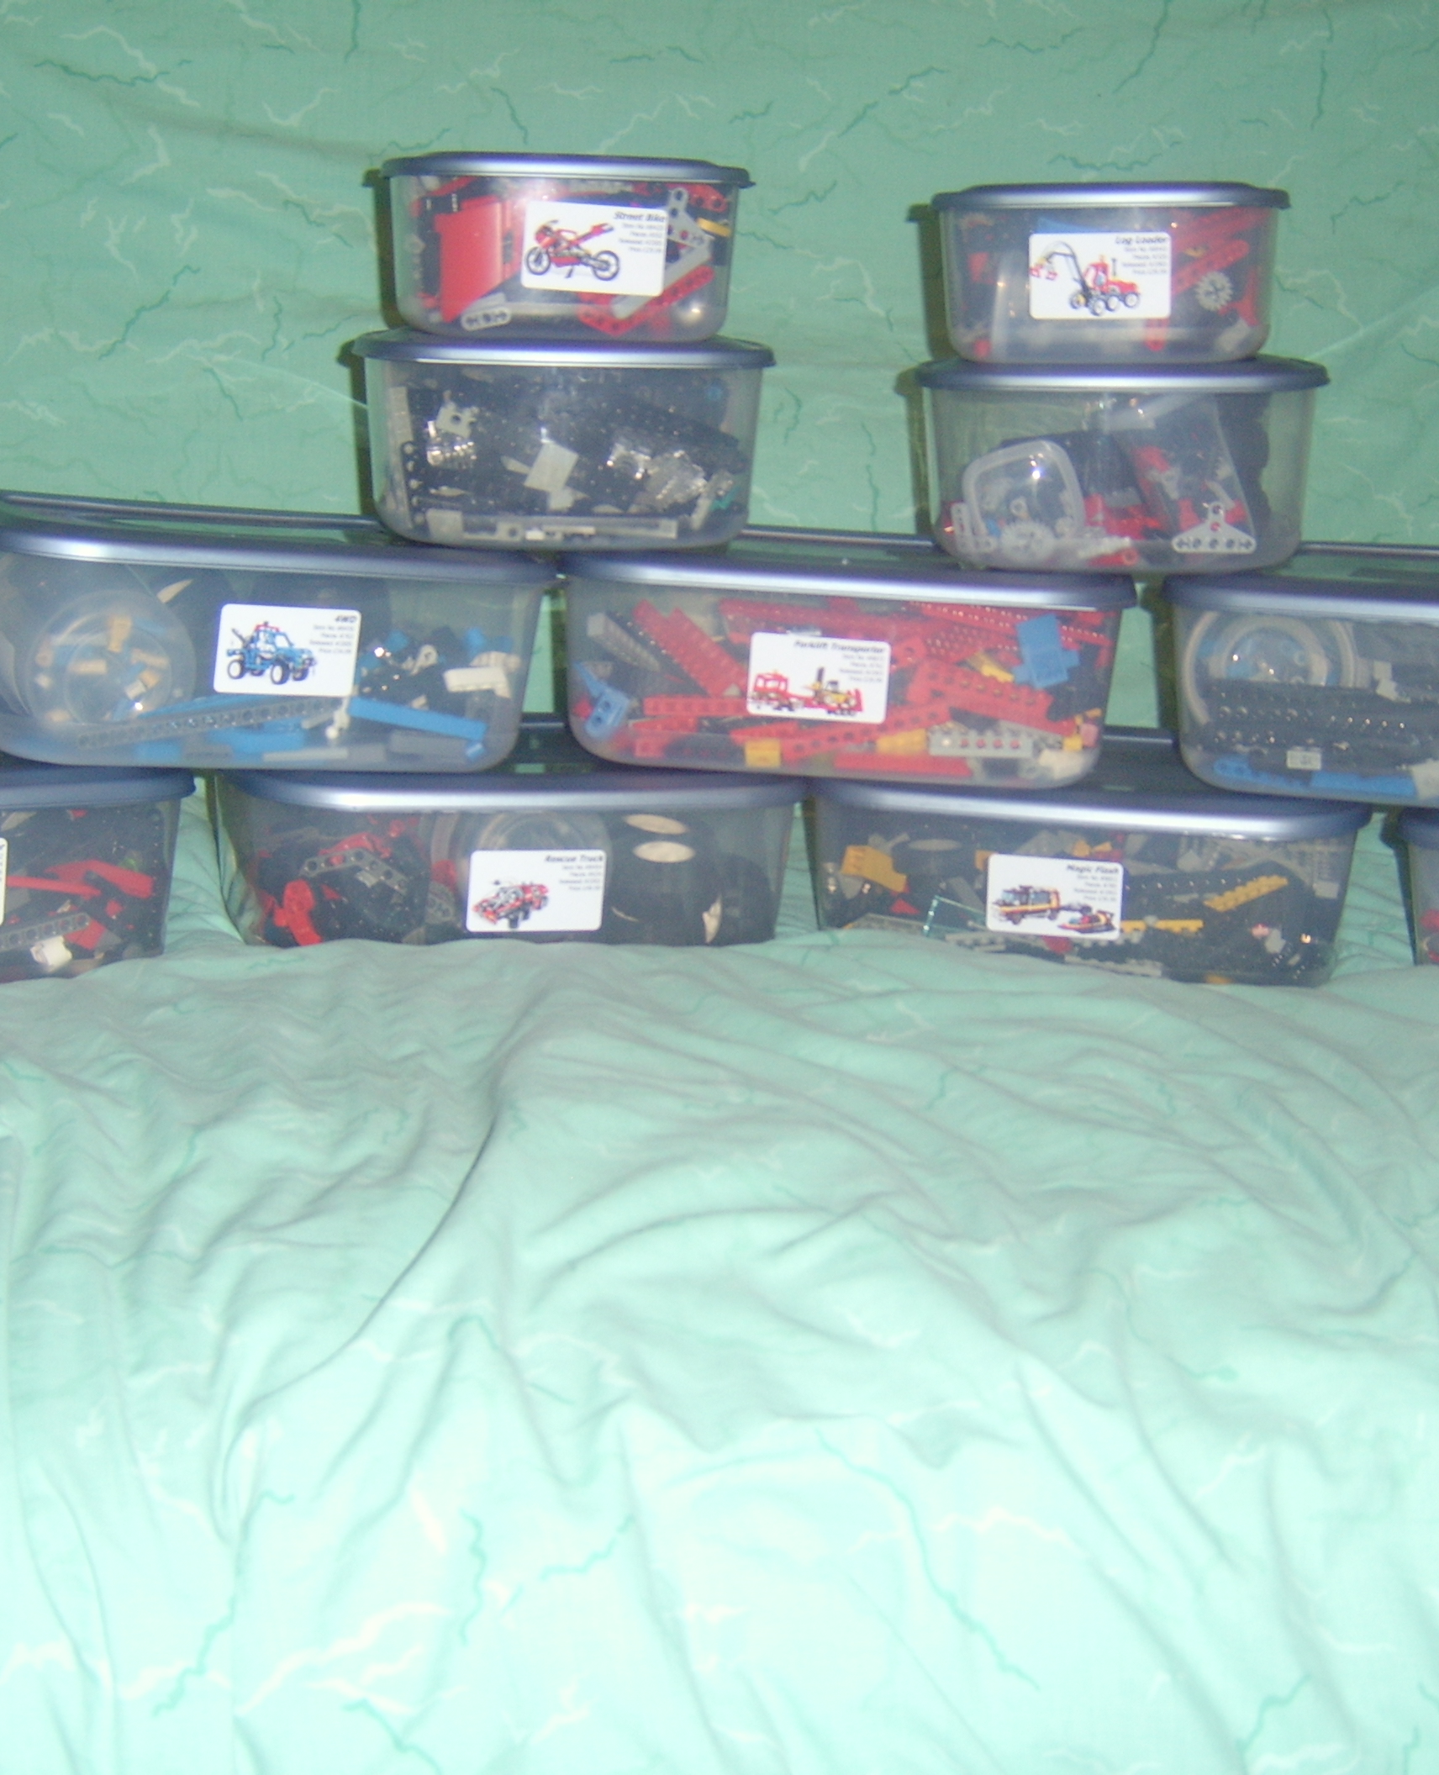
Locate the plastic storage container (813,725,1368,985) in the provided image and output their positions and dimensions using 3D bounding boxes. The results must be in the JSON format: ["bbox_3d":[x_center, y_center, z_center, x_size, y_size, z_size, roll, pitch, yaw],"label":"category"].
[{"bbox_3d":[0.186,-0.018,1.098,0.272,0.100,0.197,4,16,9],"label":"plastic storage container"}]

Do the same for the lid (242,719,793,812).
[{"bbox_3d":[-0.102,-0.064,1.050,0.272,0.014,0.197,-1,14,-18],"label":"lid"}]

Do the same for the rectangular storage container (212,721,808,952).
[{"bbox_3d":[-0.104,-0.022,1.060,0.272,0.100,0.197,-1,14,-18],"label":"rectangular storage container"}]

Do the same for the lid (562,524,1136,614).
[{"bbox_3d":[0.063,-0.159,1.044,0.272,0.014,0.197,4,15,3],"label":"lid"}]

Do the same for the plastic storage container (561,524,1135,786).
[{"bbox_3d":[0.060,-0.117,1.056,0.272,0.100,0.197,4,15,3],"label":"plastic storage container"}]

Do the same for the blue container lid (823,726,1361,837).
[{"bbox_3d":[0.188,-0.059,1.086,0.272,0.014,0.197,4,16,9],"label":"blue container lid"}]

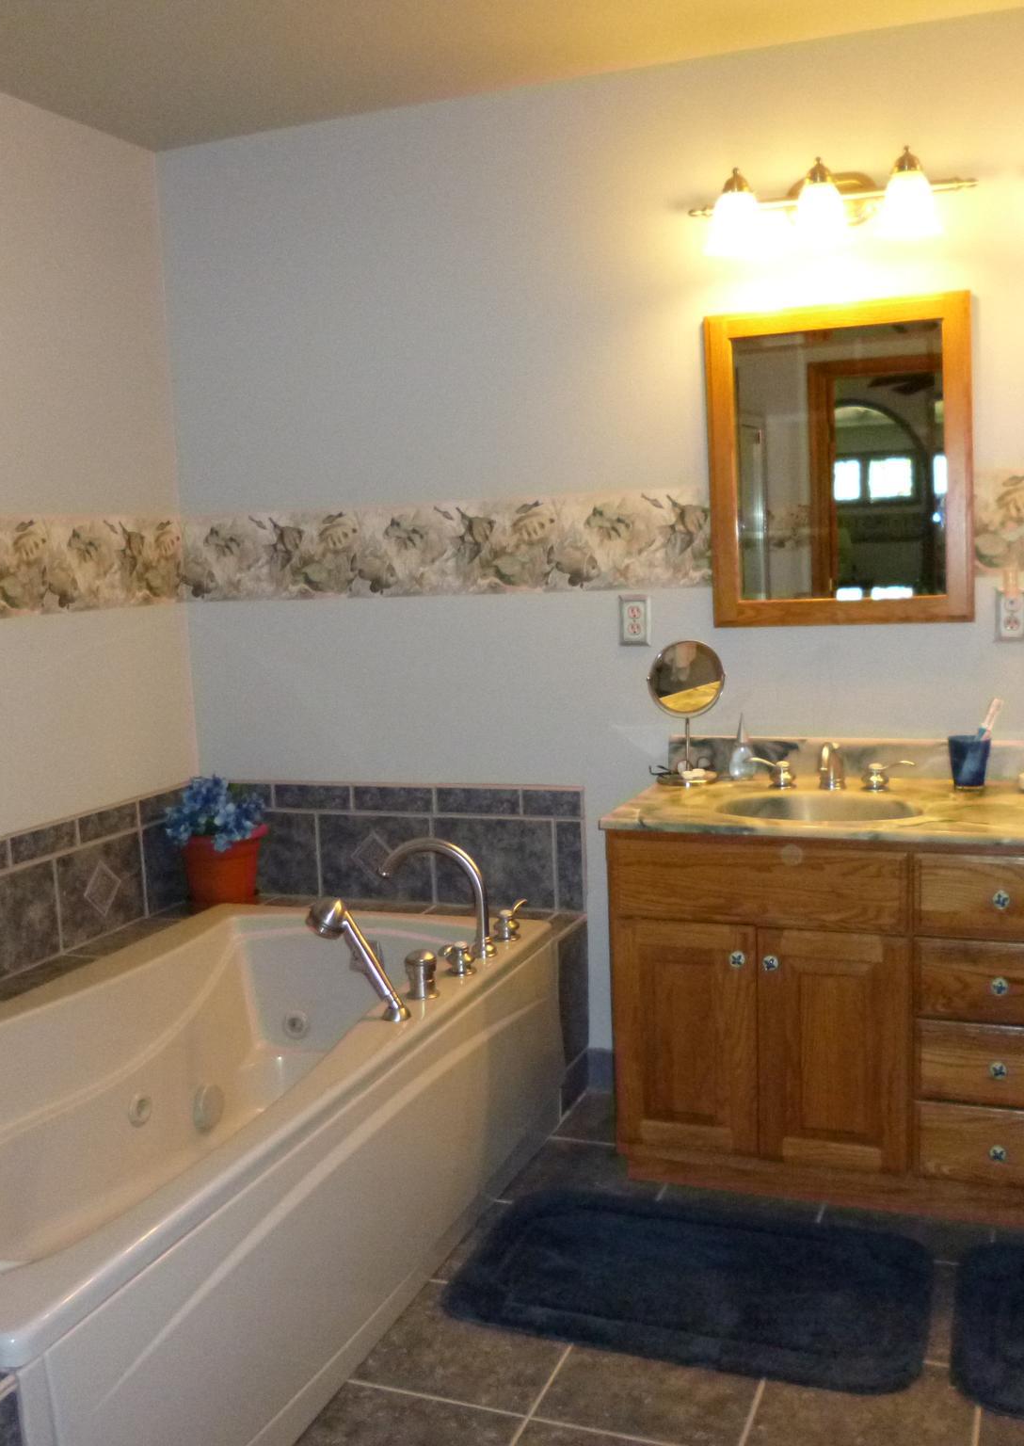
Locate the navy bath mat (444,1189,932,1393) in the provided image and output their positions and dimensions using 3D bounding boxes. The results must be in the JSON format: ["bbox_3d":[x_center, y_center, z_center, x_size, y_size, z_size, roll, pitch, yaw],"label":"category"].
[{"bbox_3d":[0.328,1.004,2.424,0.815,0.025,0.505,1,8,22],"label":"navy bath mat"}]

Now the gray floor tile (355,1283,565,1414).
[{"bbox_3d":[-0.066,1.056,2.267,0.328,0.010,0.328,1,8,22],"label":"gray floor tile"}]

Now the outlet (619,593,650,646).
[{"bbox_3d":[0.288,-0.239,3.121,0.069,0.115,0.010,1,8,22],"label":"outlet"}]

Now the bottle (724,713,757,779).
[{"bbox_3d":[0.532,0.058,3.109,0.052,0.159,0.052,0,8,21],"label":"bottle"}]

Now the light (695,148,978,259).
[{"bbox_3d":[0.672,-1.105,2.850,0.601,0.175,0.200,0,8,21],"label":"light"}]

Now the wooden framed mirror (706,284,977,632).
[{"bbox_3d":[0.703,-0.554,2.895,0.558,0.680,0.030,1,8,22],"label":"wooden framed mirror"}]

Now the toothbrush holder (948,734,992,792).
[{"bbox_3d":[0.995,0.088,2.904,0.088,0.113,0.088,0,8,21],"label":"toothbrush holder"}]

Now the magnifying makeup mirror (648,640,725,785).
[{"bbox_3d":[0.410,-0.025,3.111,0.180,0.332,0.140,-2,7,3],"label":"magnifying makeup mirror"}]

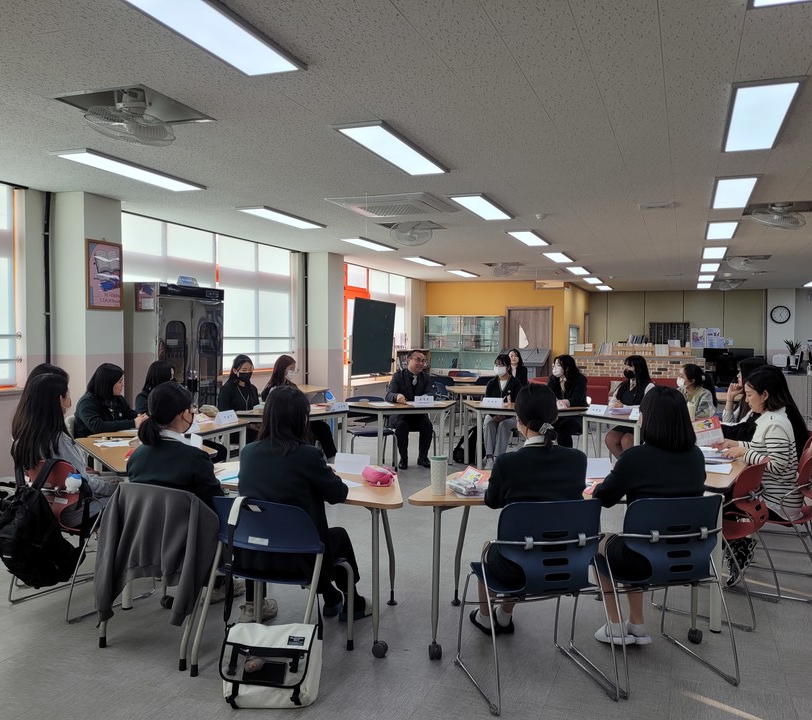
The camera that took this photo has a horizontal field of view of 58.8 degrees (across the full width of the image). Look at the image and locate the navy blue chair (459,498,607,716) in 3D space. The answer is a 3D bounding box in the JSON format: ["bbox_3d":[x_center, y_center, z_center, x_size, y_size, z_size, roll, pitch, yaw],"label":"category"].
[{"bbox_3d":[0.528,0.931,2.993,0.530,0.790,0.550,0,2,-15],"label":"navy blue chair"}]

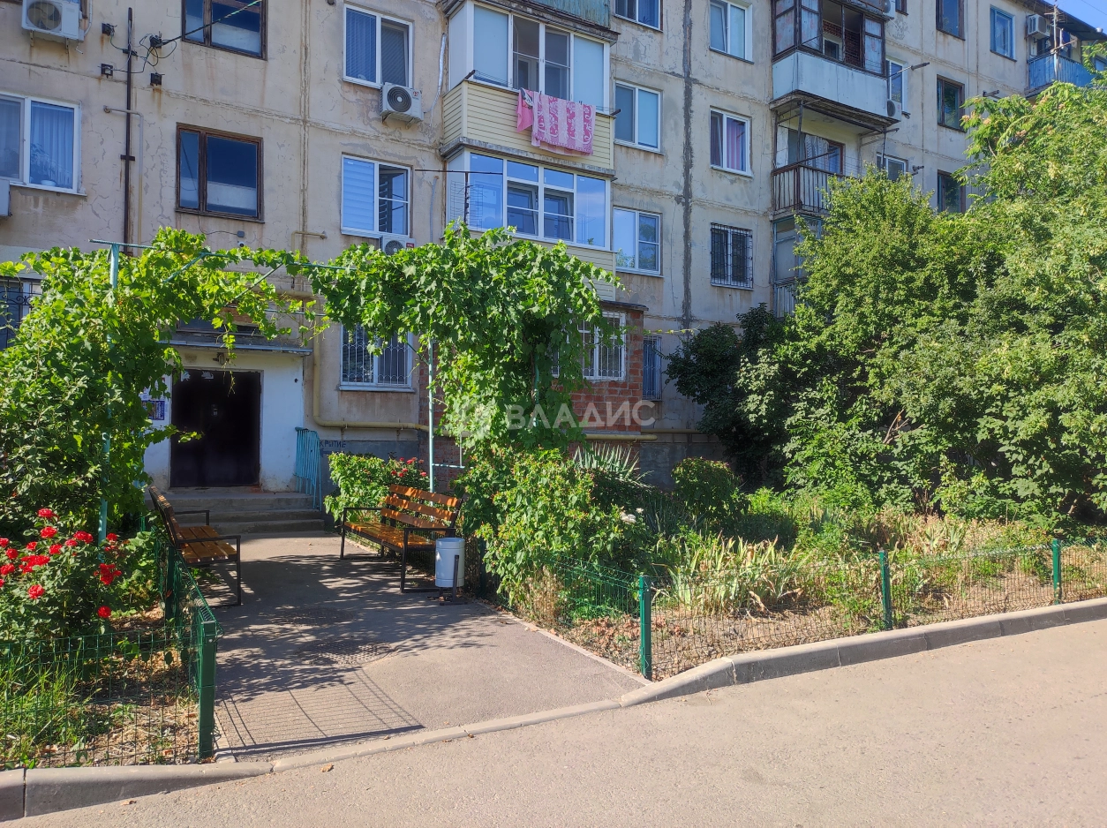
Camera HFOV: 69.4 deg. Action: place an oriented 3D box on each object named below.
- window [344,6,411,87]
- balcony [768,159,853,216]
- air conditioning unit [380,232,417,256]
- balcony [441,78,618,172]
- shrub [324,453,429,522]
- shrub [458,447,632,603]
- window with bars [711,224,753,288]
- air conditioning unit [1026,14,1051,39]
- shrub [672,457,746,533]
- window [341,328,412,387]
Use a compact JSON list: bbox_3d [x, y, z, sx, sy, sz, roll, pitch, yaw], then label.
[{"bbox_3d":[-3.193,-6.593,14.578,1.270,1.360,0.150,1,-1,-29],"label":"window"},{"bbox_3d":[6.800,-5.251,19.847,3.030,1.170,0.840,1,-2,-31],"label":"balcony"},{"bbox_3d":[-2.816,-2.897,14.440,0.640,0.490,0.280,1,-1,-29],"label":"air conditioning unit"},{"bbox_3d":[-0.477,-5.280,15.328,3.200,1.200,1.000,1,-2,-31],"label":"balcony"},{"bbox_3d":[-2.413,1.137,11.000,1.350,1.150,1.050,1,-1,-29],"label":"shrub"},{"bbox_3d":[-0.081,0.991,7.645,1.580,1.370,1.300,0,-1,-1],"label":"shrub"},{"bbox_3d":[4.192,-3.682,18.709,1.320,1.440,0.160,1,-2,-31],"label":"window with bars"},{"bbox_3d":[14.980,-11.881,24.614,0.600,0.550,0.360,1,-1,-29],"label":"air conditioning unit"},{"bbox_3d":[2.240,1.231,11.549,1.020,1.050,1.000,0,-1,11],"label":"shrub"},{"bbox_3d":[-3.183,-1.159,14.459,1.280,1.410,0.150,1,-1,-29],"label":"window"}]

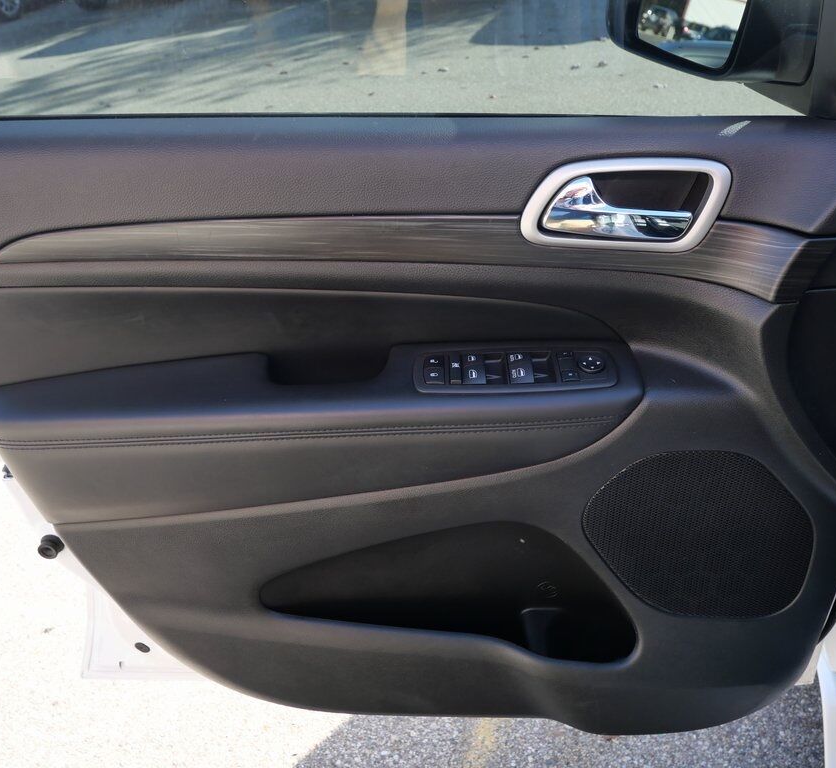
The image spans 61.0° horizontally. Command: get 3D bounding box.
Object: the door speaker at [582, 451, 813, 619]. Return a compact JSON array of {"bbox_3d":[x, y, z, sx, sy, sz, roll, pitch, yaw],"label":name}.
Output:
[{"bbox_3d":[0.297,0.159,0.761,0.238,0.222,0.030,0,29,1],"label":"door speaker"}]

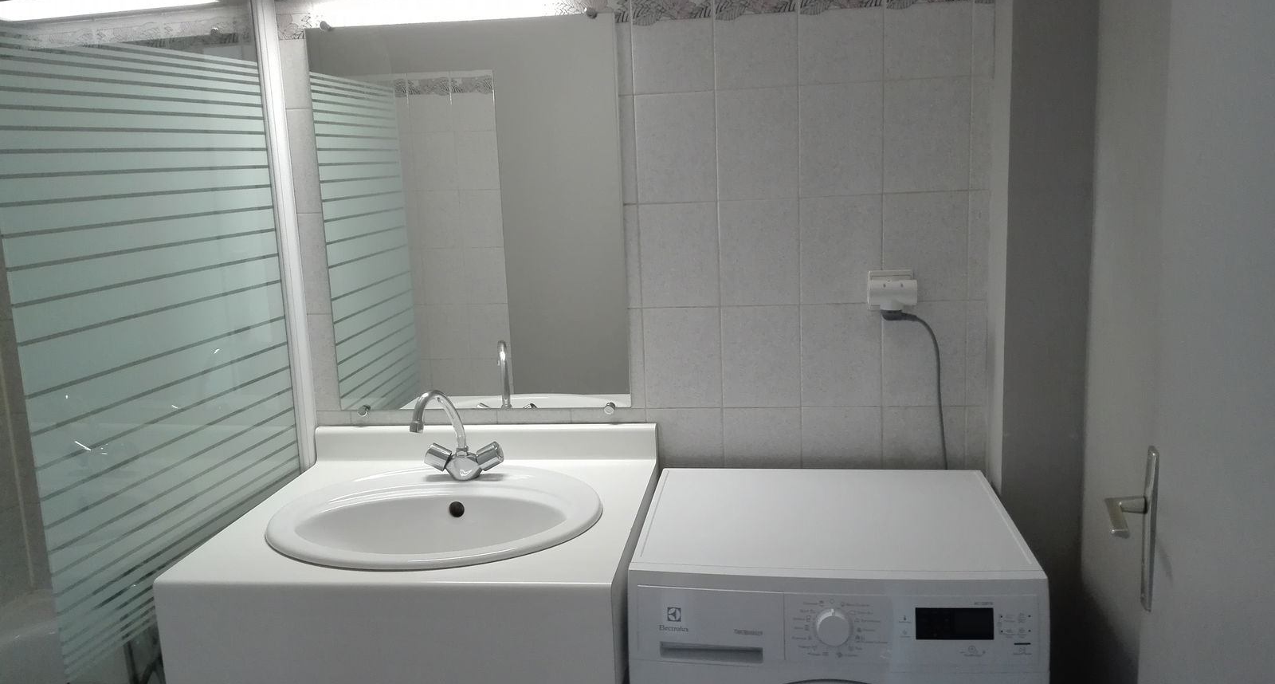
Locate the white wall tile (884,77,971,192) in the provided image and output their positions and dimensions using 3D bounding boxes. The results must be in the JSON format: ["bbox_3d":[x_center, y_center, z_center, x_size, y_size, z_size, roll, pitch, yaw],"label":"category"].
[{"bbox_3d":[0.526,-0.374,1.661,0.152,0.202,0.010,-1,10,8],"label":"white wall tile"}]

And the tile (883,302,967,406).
[{"bbox_3d":[0.538,0.024,1.717,0.150,0.200,0.010,-1,11,8],"label":"tile"}]

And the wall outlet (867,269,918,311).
[{"bbox_3d":[0.471,-0.093,1.690,0.090,0.079,0.046,-1,10,8],"label":"wall outlet"}]

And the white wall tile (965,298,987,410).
[{"bbox_3d":[0.630,0.022,1.697,0.036,0.197,0.010,-1,10,8],"label":"white wall tile"}]

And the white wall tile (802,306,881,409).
[{"bbox_3d":[0.389,0.027,1.738,0.150,0.200,0.010,-1,11,8],"label":"white wall tile"}]

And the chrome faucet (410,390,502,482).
[{"bbox_3d":[-0.339,0.172,1.636,0.157,0.183,0.148,0,11,14],"label":"chrome faucet"}]

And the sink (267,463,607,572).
[{"bbox_3d":[-0.333,0.362,1.563,0.558,0.170,0.477,-1,10,8],"label":"sink"}]

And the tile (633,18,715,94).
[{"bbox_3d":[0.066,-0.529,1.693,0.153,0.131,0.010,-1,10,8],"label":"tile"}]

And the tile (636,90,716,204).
[{"bbox_3d":[0.072,-0.361,1.704,0.150,0.200,0.010,-1,11,8],"label":"tile"}]

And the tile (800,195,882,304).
[{"bbox_3d":[0.380,-0.170,1.701,0.150,0.200,0.010,-1,11,8],"label":"tile"}]

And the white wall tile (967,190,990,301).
[{"bbox_3d":[0.622,-0.174,1.663,0.036,0.197,0.010,-1,10,8],"label":"white wall tile"}]

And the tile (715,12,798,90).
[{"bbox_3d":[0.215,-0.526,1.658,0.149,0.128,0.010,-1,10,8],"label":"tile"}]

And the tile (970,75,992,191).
[{"bbox_3d":[0.620,-0.375,1.649,0.036,0.202,0.010,-1,10,8],"label":"tile"}]

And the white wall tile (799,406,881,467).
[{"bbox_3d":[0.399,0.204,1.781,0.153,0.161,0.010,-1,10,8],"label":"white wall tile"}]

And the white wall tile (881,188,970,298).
[{"bbox_3d":[0.529,-0.173,1.677,0.149,0.197,0.010,-1,10,8],"label":"white wall tile"}]

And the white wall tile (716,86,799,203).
[{"bbox_3d":[0.221,-0.364,1.684,0.150,0.200,0.010,-1,11,8],"label":"white wall tile"}]

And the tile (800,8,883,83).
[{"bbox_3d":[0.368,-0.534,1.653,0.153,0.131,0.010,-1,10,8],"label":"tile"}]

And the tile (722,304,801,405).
[{"bbox_3d":[0.239,0.029,1.758,0.150,0.200,0.010,-1,11,8],"label":"tile"}]

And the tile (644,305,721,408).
[{"bbox_3d":[0.088,0.031,1.775,0.149,0.197,0.010,-1,10,8],"label":"tile"}]

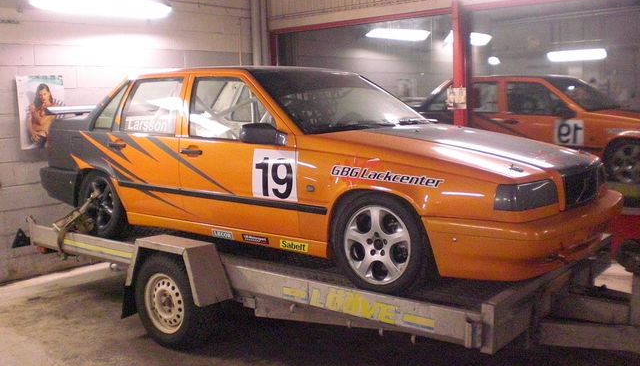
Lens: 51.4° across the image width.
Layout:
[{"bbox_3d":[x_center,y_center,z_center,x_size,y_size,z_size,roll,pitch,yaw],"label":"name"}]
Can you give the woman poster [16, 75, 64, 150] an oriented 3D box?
[{"bbox_3d":[-2.623,-0.673,6.329,0.020,0.690,0.475,5,9,41],"label":"woman poster"}]

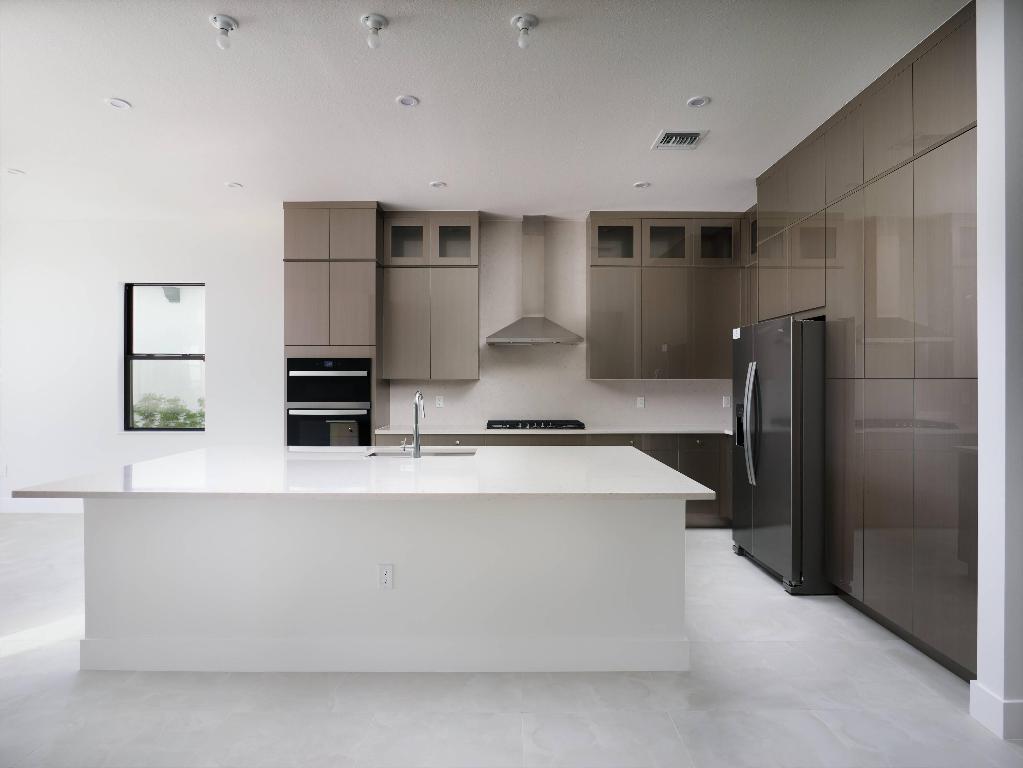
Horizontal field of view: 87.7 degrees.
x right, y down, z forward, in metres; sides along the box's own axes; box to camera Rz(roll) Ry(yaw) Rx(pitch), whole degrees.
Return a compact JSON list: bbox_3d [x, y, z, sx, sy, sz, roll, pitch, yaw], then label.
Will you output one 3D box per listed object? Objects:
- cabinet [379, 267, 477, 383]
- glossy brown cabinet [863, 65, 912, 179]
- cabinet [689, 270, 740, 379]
[{"bbox_3d":[-0.785,-0.588,5.315,0.940,1.076,0.330,0,0,0],"label":"cabinet"},{"bbox_3d":[2.340,-1.396,2.885,0.610,0.461,0.377,0,0,0],"label":"glossy brown cabinet"},{"bbox_3d":[1.965,-0.578,5.252,0.460,1.073,0.330,0,1,0],"label":"cabinet"}]

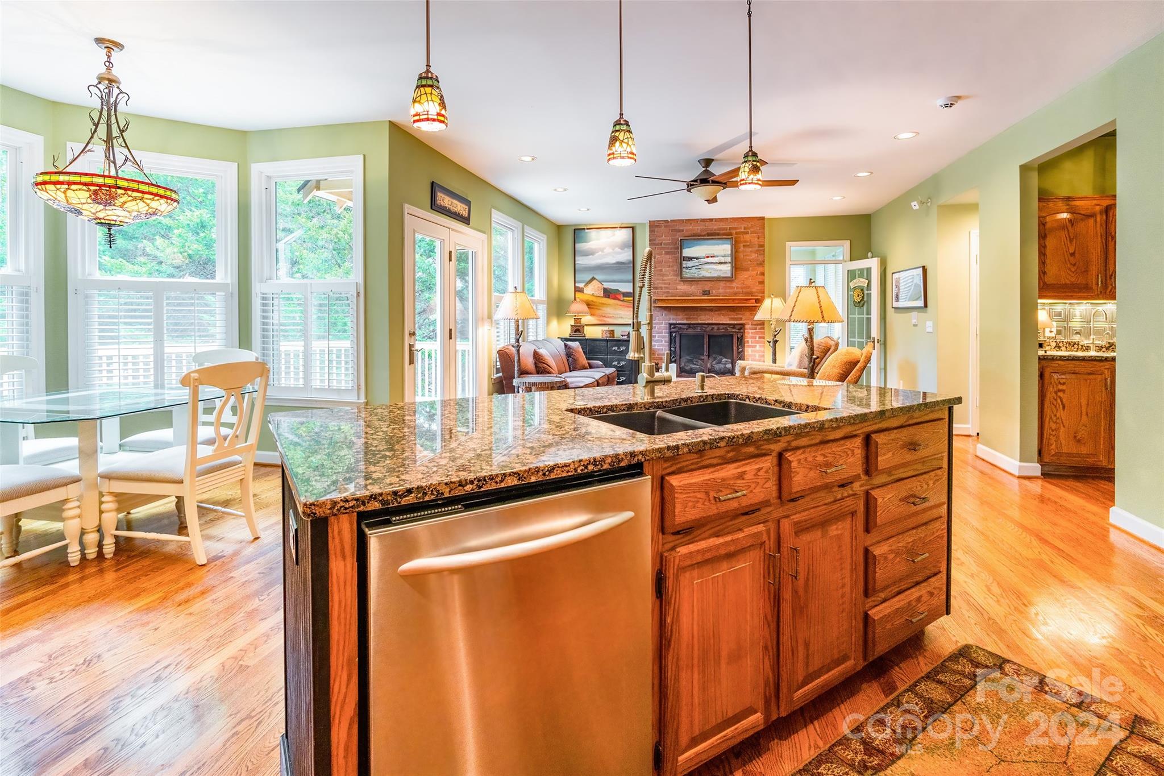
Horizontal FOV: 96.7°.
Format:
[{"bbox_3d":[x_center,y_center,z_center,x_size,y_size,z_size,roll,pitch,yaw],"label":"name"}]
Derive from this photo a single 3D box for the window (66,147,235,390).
[{"bbox_3d":[-3.173,-0.809,3.871,1.020,1.880,0.140,-2,5,-29],"label":"window"}]

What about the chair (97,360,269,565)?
[{"bbox_3d":[-2.128,0.359,2.762,0.660,1.000,0.510,1,4,13],"label":"chair"}]

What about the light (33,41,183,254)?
[{"bbox_3d":[-2.558,-1.315,2.800,0.580,1.110,0.580,0,5,0],"label":"light"}]

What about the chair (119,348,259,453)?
[{"bbox_3d":[-2.650,0.252,3.500,0.510,0.985,0.600,0,5,6],"label":"chair"}]

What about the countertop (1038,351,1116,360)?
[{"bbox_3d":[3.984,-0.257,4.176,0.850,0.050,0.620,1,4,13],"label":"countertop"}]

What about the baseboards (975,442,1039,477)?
[{"bbox_3d":[3.475,0.576,4.240,0.150,0.110,0.640,1,5,14],"label":"baseboards"}]

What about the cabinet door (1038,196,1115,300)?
[{"bbox_3d":[3.895,-1.100,4.080,0.520,0.800,0.050,1,4,12],"label":"cabinet door"}]

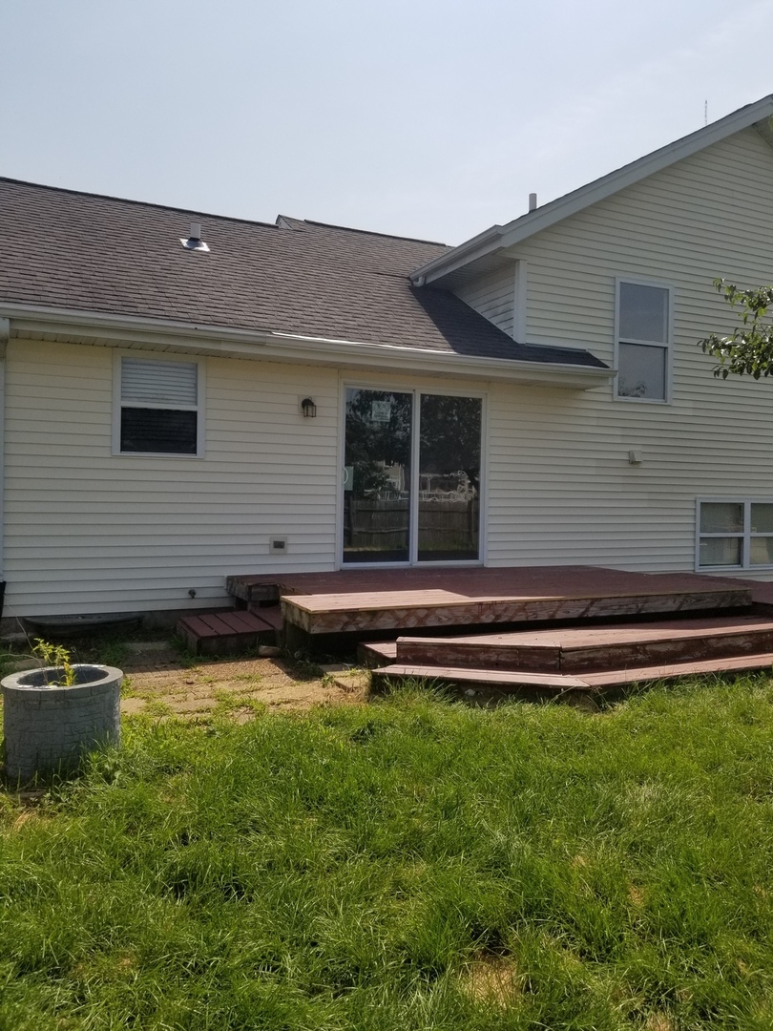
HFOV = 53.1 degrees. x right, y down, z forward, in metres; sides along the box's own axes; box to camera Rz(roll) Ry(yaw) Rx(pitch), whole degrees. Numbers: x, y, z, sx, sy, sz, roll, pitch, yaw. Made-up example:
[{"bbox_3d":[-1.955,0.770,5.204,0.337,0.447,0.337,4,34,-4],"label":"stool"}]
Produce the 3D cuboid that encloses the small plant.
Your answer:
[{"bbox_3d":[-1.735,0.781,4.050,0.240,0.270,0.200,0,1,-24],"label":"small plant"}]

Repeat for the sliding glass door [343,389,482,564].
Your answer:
[{"bbox_3d":[0.323,-0.413,8.713,1.780,1.960,0.100,0,1,-24],"label":"sliding glass door"}]

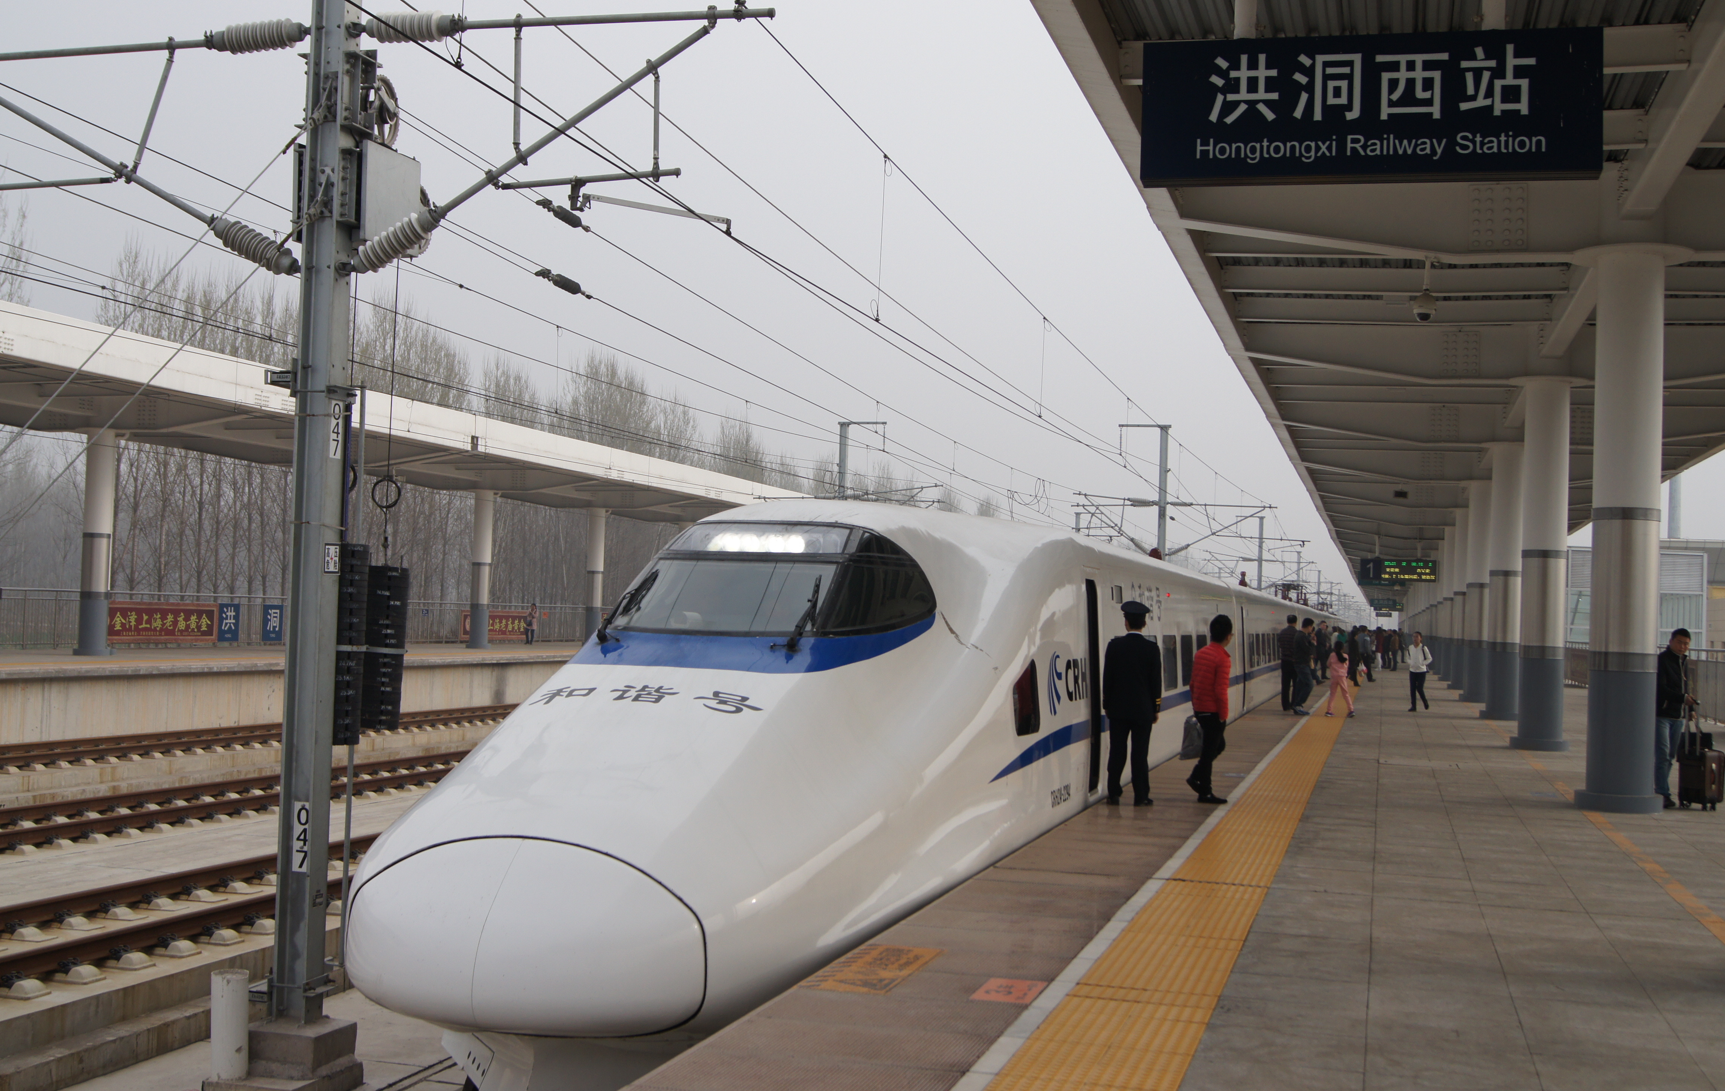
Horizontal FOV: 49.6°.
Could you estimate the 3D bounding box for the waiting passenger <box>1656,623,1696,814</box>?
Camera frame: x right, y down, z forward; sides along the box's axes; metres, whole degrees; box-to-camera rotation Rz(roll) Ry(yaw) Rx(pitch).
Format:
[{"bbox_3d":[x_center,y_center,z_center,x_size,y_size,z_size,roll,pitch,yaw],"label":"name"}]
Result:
[{"bbox_3d":[7.732,1.626,17.775,0.480,1.690,0.400,3,-2,-28],"label":"waiting passenger"}]

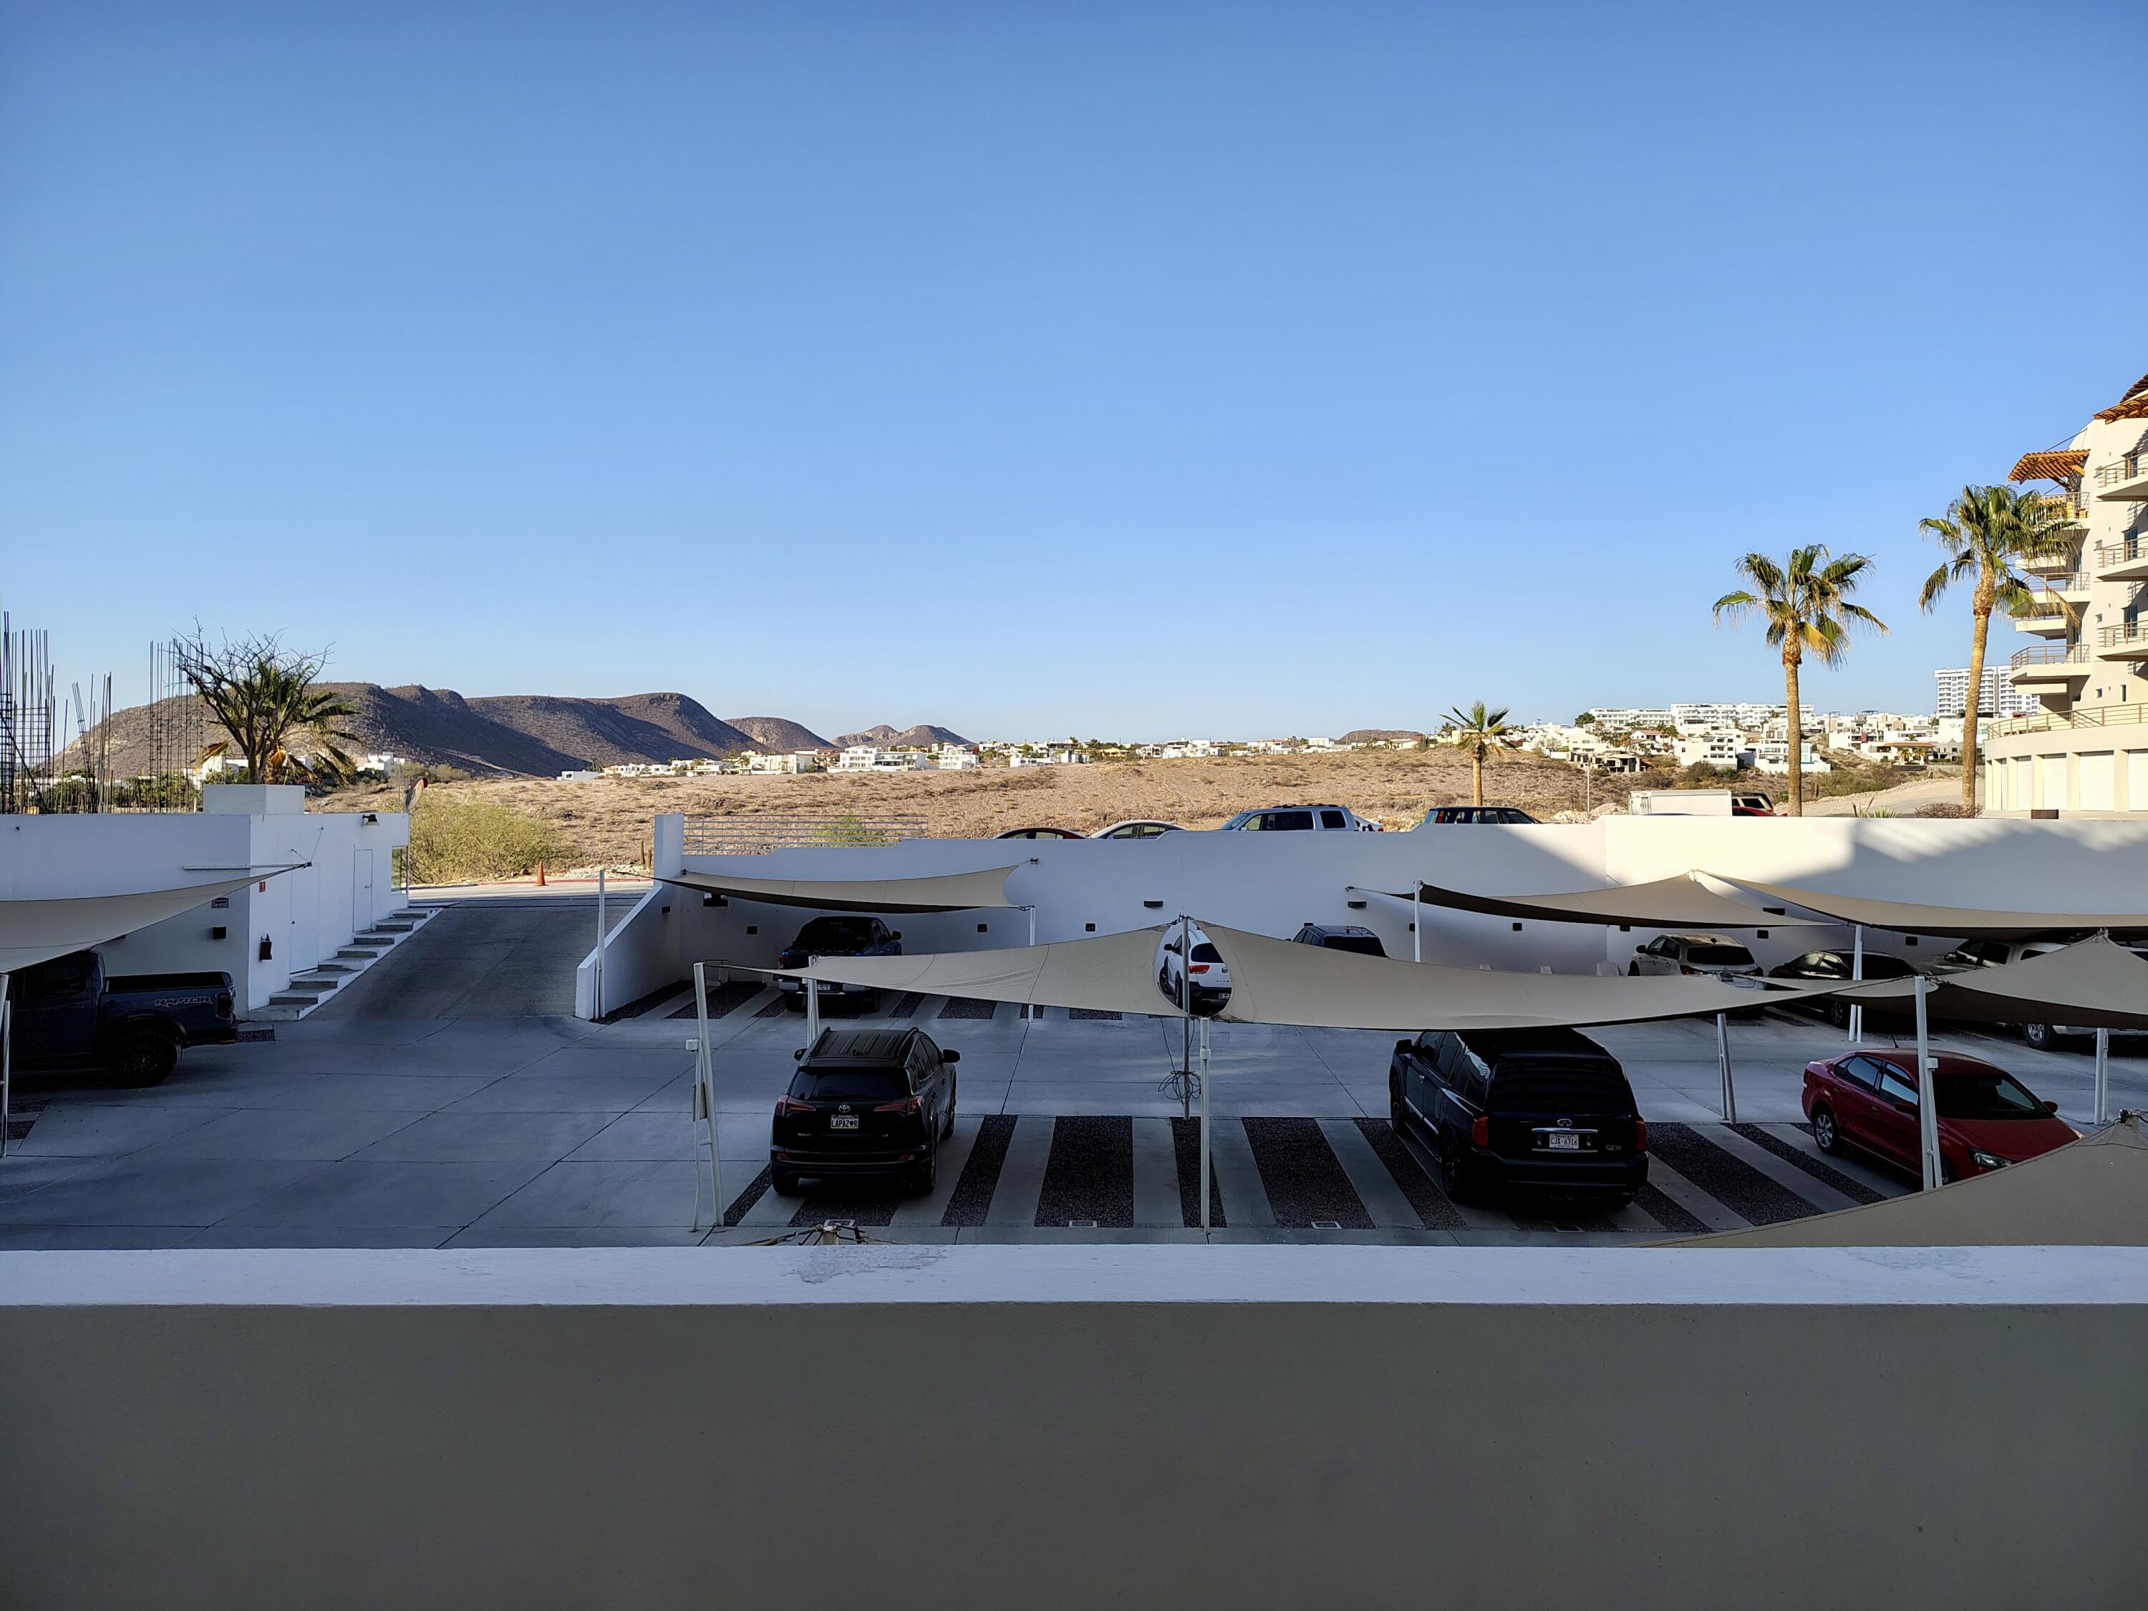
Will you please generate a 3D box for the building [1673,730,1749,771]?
[{"bbox_3d":[200.445,-17.211,470.000,16.000,12.000,13.000,0,0,-6],"label":"building"}]

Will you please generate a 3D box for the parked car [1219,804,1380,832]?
[{"bbox_3d":[5.500,0.930,41.000,5.000,1.880,1.950,0,0,-1],"label":"parked car"}]

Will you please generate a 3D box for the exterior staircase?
[{"bbox_3d":[-15.550,3.360,32.500,1.100,1.750,6.600,0,0,2],"label":"exterior staircase"}]

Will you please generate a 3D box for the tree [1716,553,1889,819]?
[{"bbox_3d":[20.468,-3.431,42.000,4.800,7.760,4.600,0,0,0],"label":"tree"}]

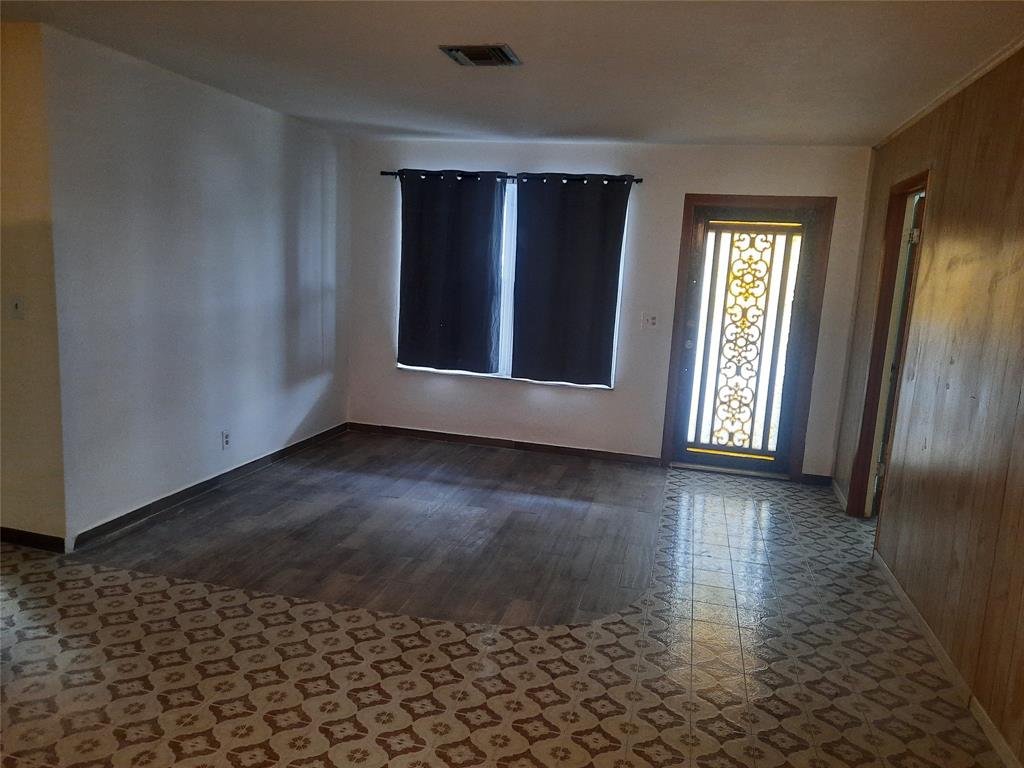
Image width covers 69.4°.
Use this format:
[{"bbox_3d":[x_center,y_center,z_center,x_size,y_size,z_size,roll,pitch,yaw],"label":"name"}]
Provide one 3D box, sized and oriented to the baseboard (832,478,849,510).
[{"bbox_3d":[2.321,0.777,5.269,0.018,0.070,0.653,5,9,13],"label":"baseboard"}]

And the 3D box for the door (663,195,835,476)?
[{"bbox_3d":[1.762,-0.342,5.615,1.054,2.106,0.100,5,9,13],"label":"door"}]

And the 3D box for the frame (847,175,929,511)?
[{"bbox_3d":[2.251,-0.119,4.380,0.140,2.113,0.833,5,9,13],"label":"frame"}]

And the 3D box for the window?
[{"bbox_3d":[-0.045,-0.841,5.964,1.876,1.648,0.120,5,9,13],"label":"window"}]

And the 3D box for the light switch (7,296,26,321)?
[{"bbox_3d":[-2.344,-0.360,3.502,0.082,0.113,0.015,5,9,13],"label":"light switch"}]

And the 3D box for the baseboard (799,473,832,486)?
[{"bbox_3d":[2.309,0.720,5.598,0.215,0.077,0.018,5,9,13],"label":"baseboard"}]

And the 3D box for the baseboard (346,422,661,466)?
[{"bbox_3d":[-0.137,0.492,6.179,2.724,0.077,0.018,5,9,13],"label":"baseboard"}]

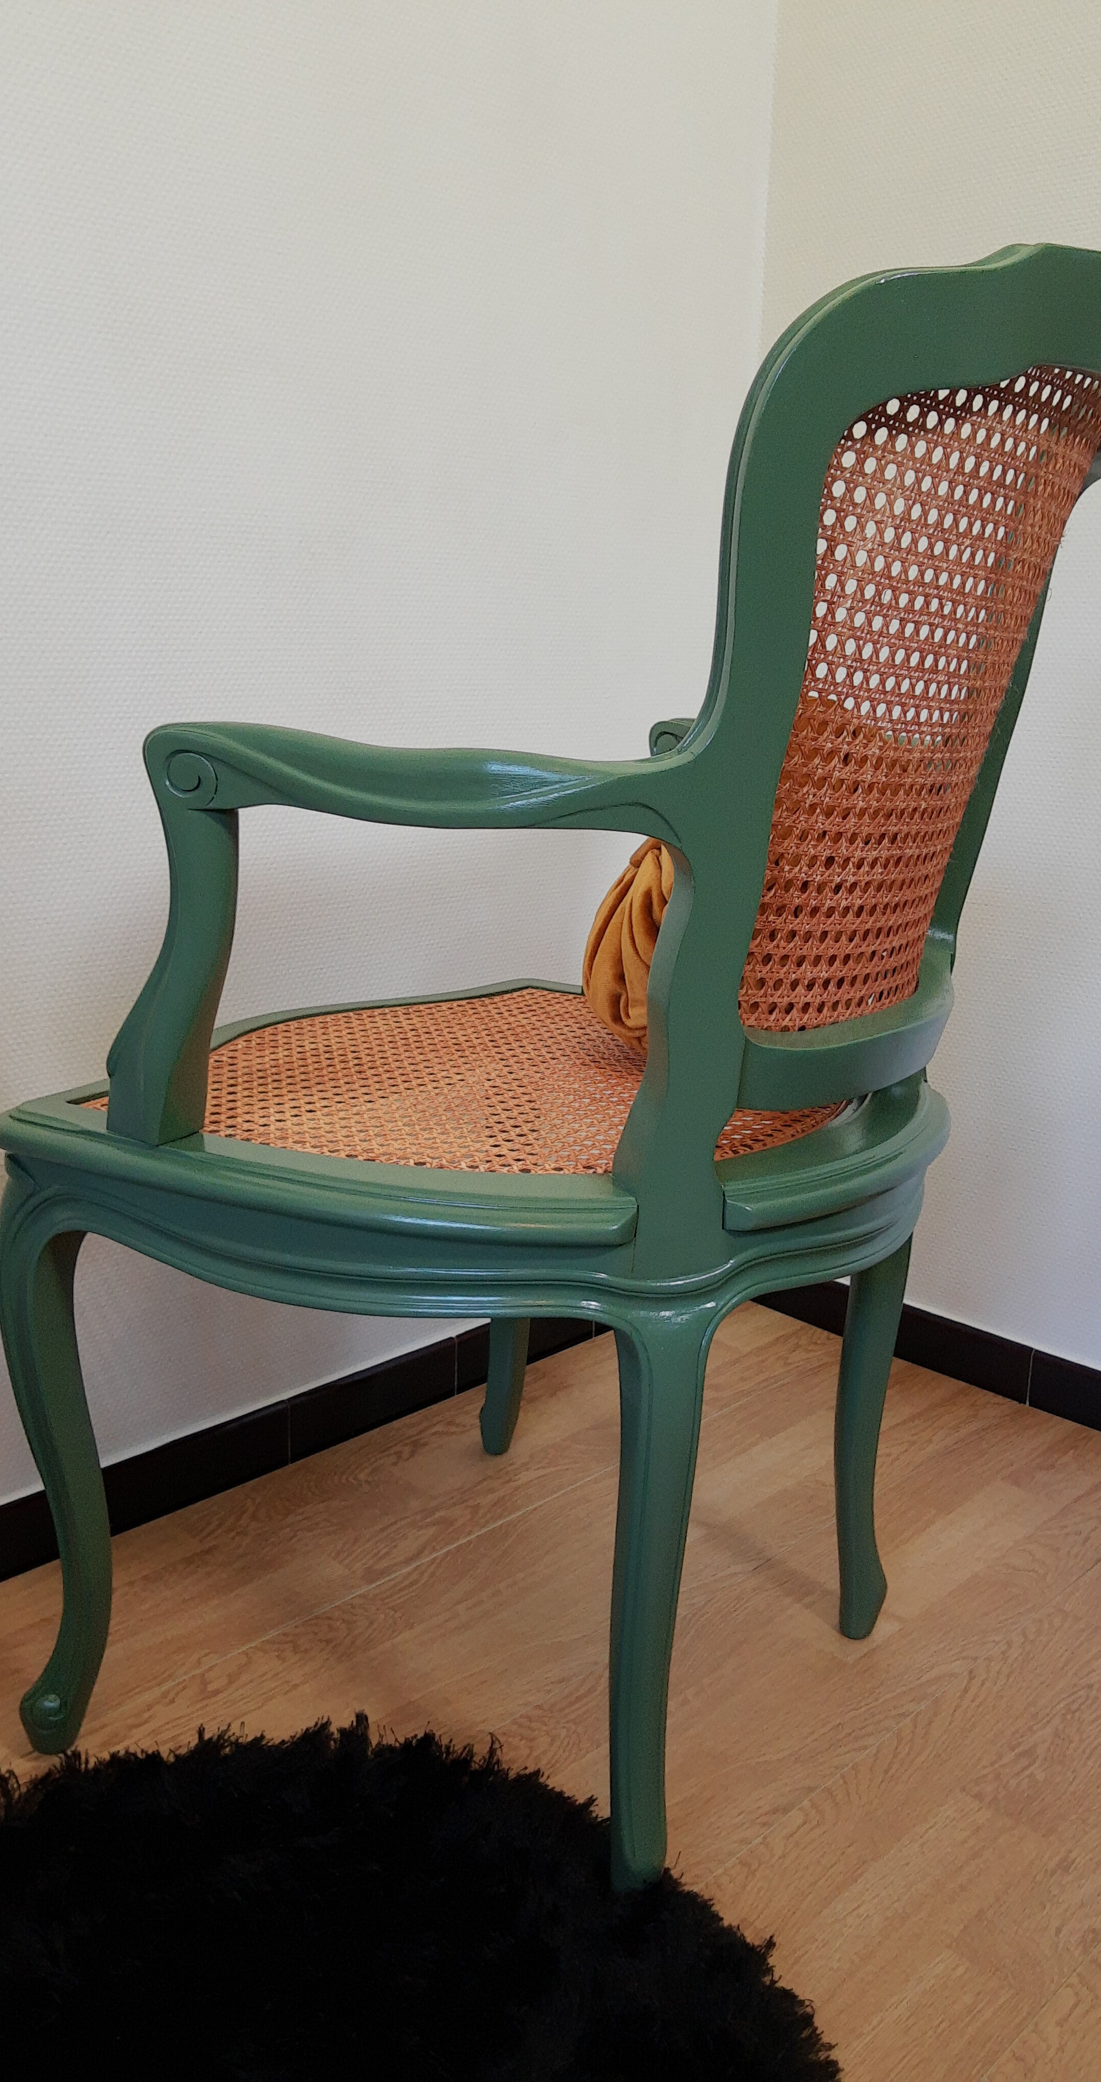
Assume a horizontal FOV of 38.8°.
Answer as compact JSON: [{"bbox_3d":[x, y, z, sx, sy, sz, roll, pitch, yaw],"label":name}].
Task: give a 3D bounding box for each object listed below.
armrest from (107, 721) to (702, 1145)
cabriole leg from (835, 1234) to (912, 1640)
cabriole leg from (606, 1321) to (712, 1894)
[{"bbox_3d":[-0.112,-0.038,0.816,0.365,0.246,0.100,8,15,26],"label":"armrest"},{"bbox_3d":[0.237,0.280,1.167,0.056,0.360,0.052,-2,14,-11],"label":"cabriole leg"},{"bbox_3d":[0.058,0.329,0.912,0.060,0.378,0.060,-2,14,-11],"label":"cabriole leg"}]

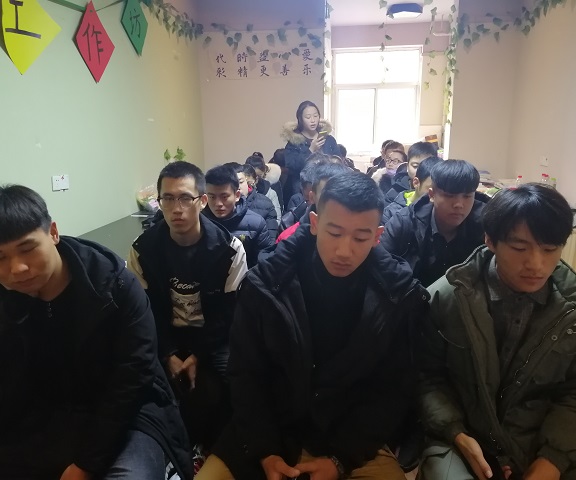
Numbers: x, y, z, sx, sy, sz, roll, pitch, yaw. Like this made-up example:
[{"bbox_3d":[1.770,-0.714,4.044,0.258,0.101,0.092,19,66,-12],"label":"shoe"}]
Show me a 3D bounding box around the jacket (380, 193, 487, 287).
[{"bbox_3d":[0.632,0.117,1.935,0.570,0.620,0.420,-1,14,0],"label":"jacket"}]

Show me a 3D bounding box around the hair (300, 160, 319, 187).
[{"bbox_3d":[0.141,-0.318,2.300,0.180,0.170,0.200,0,14,4],"label":"hair"}]

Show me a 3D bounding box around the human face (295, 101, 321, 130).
[{"bbox_3d":[0.164,-1.044,4.030,0.190,0.250,0.200,-6,14,-19],"label":"human face"}]

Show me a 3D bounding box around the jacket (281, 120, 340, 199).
[{"bbox_3d":[0.190,-0.637,4.096,0.510,0.760,0.360,-4,14,-14],"label":"jacket"}]

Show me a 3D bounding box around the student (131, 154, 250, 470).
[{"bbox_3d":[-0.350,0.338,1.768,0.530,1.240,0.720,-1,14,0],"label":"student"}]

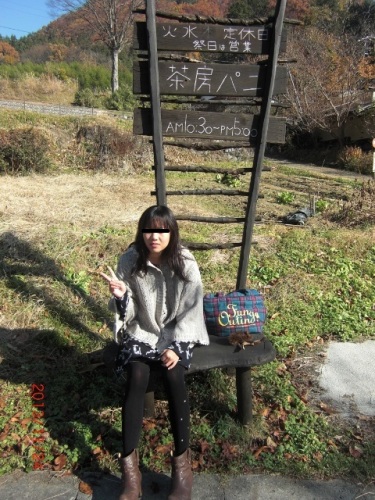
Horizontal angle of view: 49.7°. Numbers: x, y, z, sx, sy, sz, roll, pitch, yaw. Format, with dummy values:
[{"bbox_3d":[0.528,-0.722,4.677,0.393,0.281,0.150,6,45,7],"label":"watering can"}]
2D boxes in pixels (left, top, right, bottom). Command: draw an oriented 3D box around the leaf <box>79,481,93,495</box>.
[{"bbox_3d":[-0.456,1.067,1.815,0.050,0.017,0.075,-12,21,-33],"label":"leaf"}]

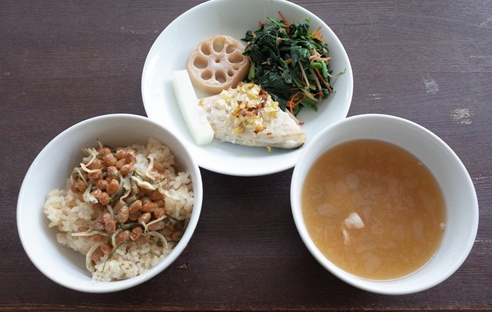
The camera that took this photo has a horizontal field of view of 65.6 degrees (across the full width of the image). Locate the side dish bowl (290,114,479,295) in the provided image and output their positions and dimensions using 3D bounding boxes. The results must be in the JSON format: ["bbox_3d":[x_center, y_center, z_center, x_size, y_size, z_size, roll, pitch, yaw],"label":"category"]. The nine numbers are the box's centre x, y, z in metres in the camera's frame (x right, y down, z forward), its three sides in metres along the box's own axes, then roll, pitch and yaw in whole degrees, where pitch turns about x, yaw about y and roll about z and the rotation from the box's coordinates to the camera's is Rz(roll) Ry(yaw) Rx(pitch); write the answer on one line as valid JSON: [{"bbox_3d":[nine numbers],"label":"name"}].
[{"bbox_3d":[0.107,0.043,0.329,0.145,0.066,0.145,0,68,0],"label":"side dish bowl"}]

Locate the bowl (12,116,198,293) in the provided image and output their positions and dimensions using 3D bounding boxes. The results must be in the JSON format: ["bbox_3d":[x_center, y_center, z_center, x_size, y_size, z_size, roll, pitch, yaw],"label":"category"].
[{"bbox_3d":[-0.106,0.043,0.331,0.145,0.066,0.145,0,68,0],"label":"bowl"}]

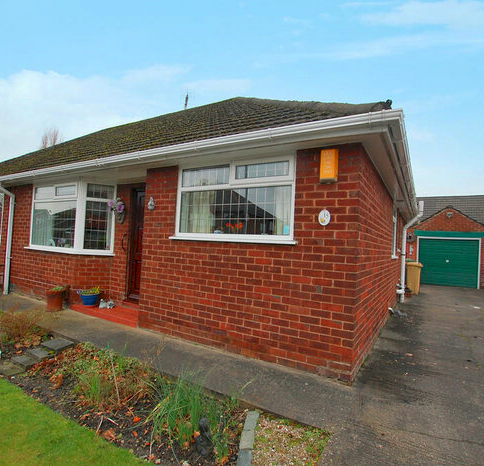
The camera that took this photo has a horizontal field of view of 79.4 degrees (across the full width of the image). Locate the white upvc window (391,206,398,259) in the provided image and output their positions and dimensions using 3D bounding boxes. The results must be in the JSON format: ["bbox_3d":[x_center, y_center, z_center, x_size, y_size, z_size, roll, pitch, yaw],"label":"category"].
[{"bbox_3d":[3.445,0.003,6.570,0.120,1.180,1.250,1,-3,32],"label":"white upvc window"}]

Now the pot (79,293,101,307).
[{"bbox_3d":[-2.670,1.189,5.144,0.300,0.170,0.300,3,-3,0],"label":"pot"}]

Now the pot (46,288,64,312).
[{"bbox_3d":[-3.242,1.190,5.078,0.270,0.320,0.270,1,-3,30],"label":"pot"}]

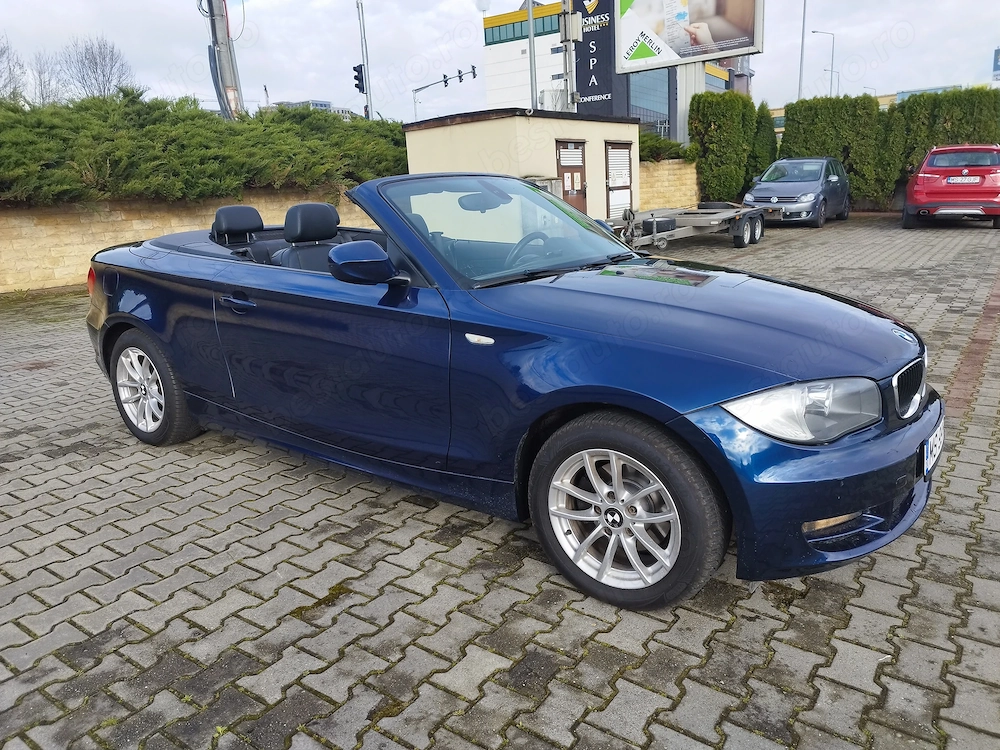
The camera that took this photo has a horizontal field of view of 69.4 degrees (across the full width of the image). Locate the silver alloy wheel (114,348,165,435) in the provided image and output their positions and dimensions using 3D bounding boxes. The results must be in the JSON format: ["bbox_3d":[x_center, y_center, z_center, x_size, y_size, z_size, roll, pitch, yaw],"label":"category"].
[{"bbox_3d":[-1.792,0.065,3.744,0.445,0.445,0.180,10,17,34],"label":"silver alloy wheel"}]

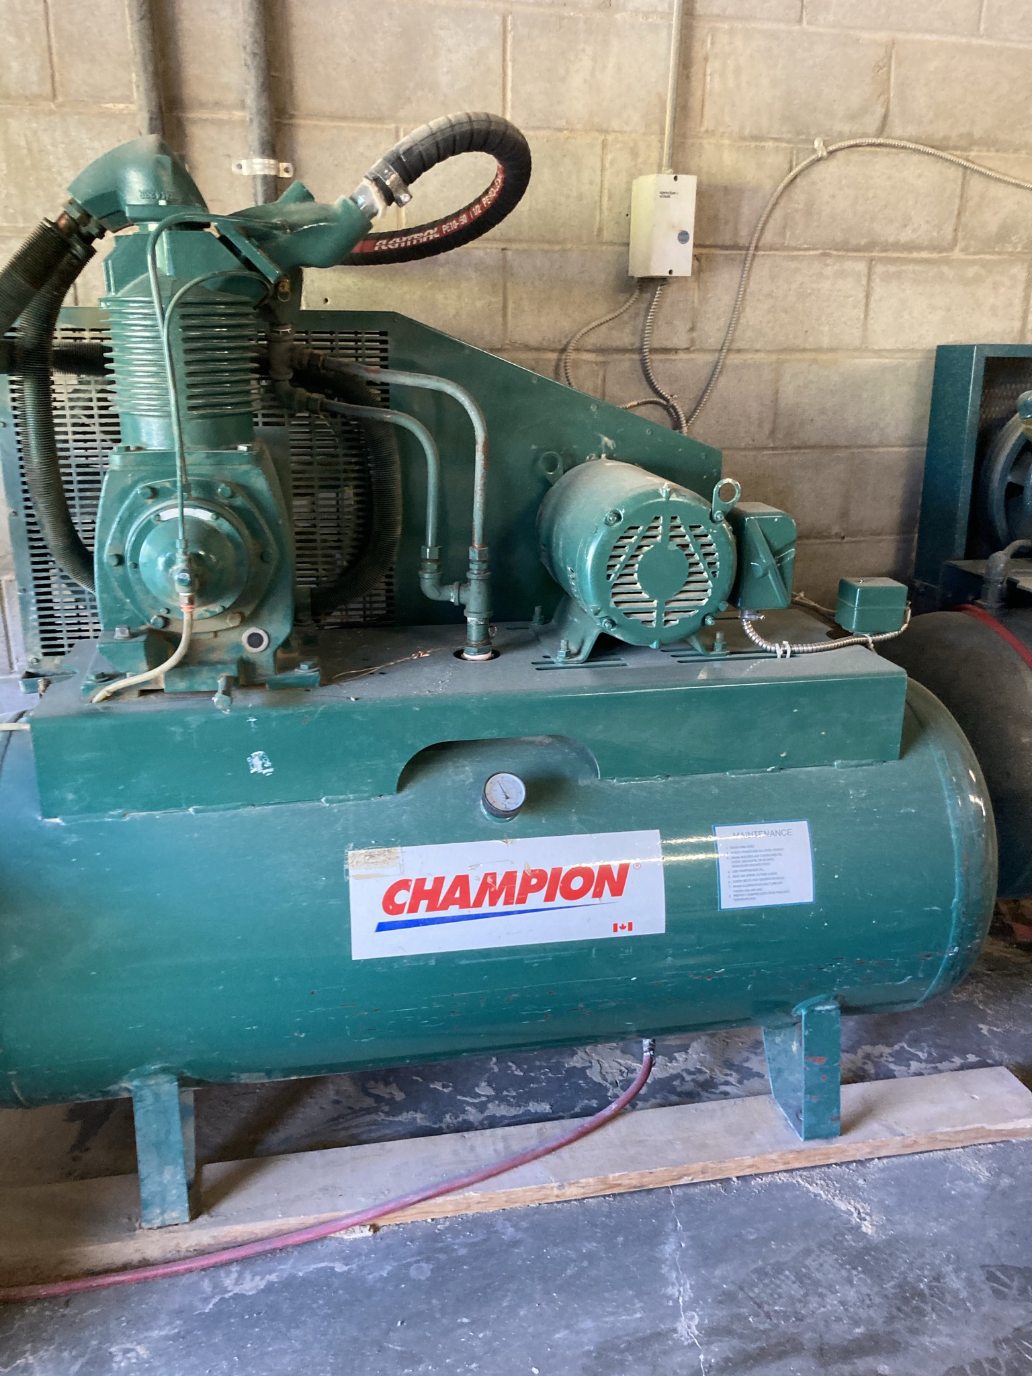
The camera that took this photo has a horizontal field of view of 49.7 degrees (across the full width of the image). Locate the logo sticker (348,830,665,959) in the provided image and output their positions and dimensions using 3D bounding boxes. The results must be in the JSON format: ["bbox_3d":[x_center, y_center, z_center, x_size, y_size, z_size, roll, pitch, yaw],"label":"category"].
[{"bbox_3d":[-0.007,0.283,1.530,0.438,0.149,0.010,-3,0,-10],"label":"logo sticker"}]

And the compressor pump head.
[{"bbox_3d":[-0.320,-0.392,1.561,0.690,0.750,0.380,-3,16,-10],"label":"compressor pump head"}]

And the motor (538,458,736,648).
[{"bbox_3d":[0.191,-0.209,1.750,0.245,0.250,0.290,-3,16,-10],"label":"motor"}]

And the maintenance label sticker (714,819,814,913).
[{"bbox_3d":[0.357,0.254,1.594,0.147,0.124,0.007,-3,-2,-10],"label":"maintenance label sticker"}]

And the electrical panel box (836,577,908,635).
[{"bbox_3d":[0.581,-0.138,1.819,0.079,0.068,0.082,-1,16,-4],"label":"electrical panel box"}]

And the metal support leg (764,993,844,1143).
[{"bbox_3d":[0.480,0.577,1.853,0.066,0.268,0.190,-3,16,-10],"label":"metal support leg"}]

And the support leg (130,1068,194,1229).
[{"bbox_3d":[-0.528,0.629,1.674,0.068,0.268,0.190,-3,16,-10],"label":"support leg"}]

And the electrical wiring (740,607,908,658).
[{"bbox_3d":[0.493,-0.101,1.755,0.285,0.075,0.090,-3,16,-10],"label":"electrical wiring"}]

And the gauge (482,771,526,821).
[{"bbox_3d":[-0.021,0.150,1.525,0.056,0.056,0.050,-3,-23,-10],"label":"gauge"}]

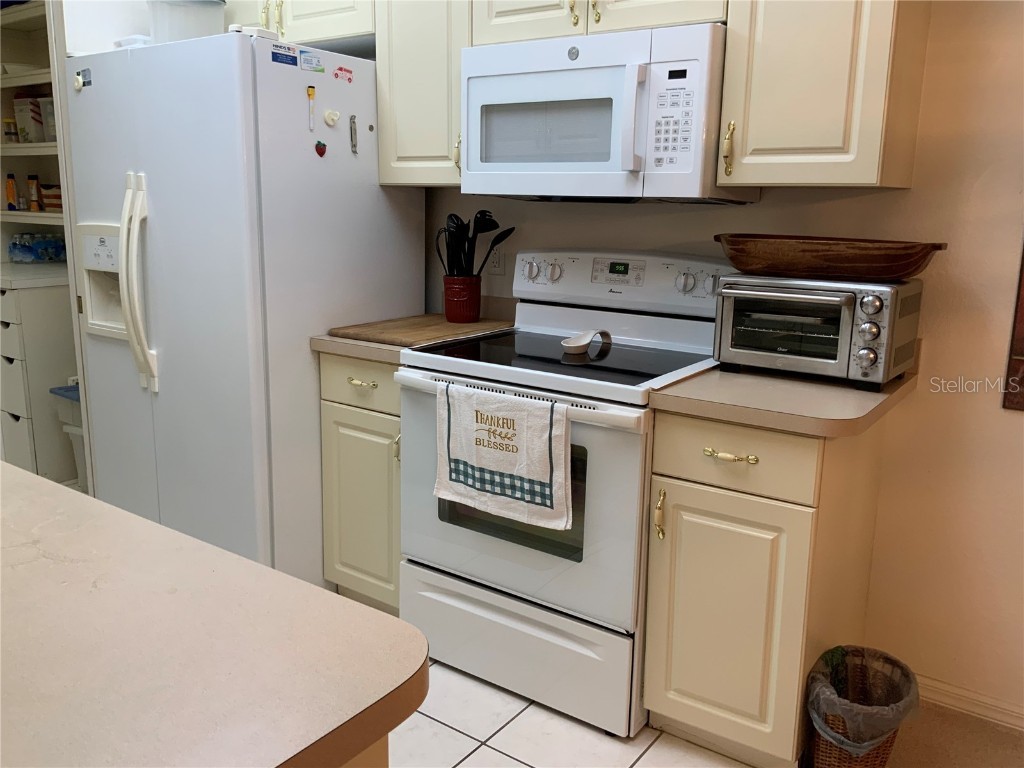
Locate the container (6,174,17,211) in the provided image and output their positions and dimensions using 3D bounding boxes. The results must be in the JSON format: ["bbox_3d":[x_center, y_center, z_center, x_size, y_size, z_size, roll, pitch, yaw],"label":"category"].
[{"bbox_3d":[-2.703,-1.031,4.622,0.052,0.190,0.052,9,15,34],"label":"container"}]

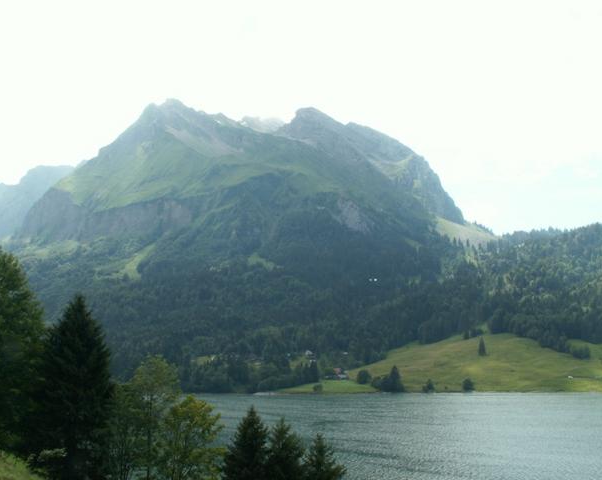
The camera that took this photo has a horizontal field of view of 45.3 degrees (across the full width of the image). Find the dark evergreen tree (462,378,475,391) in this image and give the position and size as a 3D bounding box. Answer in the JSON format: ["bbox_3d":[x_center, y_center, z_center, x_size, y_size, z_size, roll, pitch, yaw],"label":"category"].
[{"bbox_3d":[144.188,124.671,620.000,10.000,11.300,10.000,0,-10,0],"label":"dark evergreen tree"}]

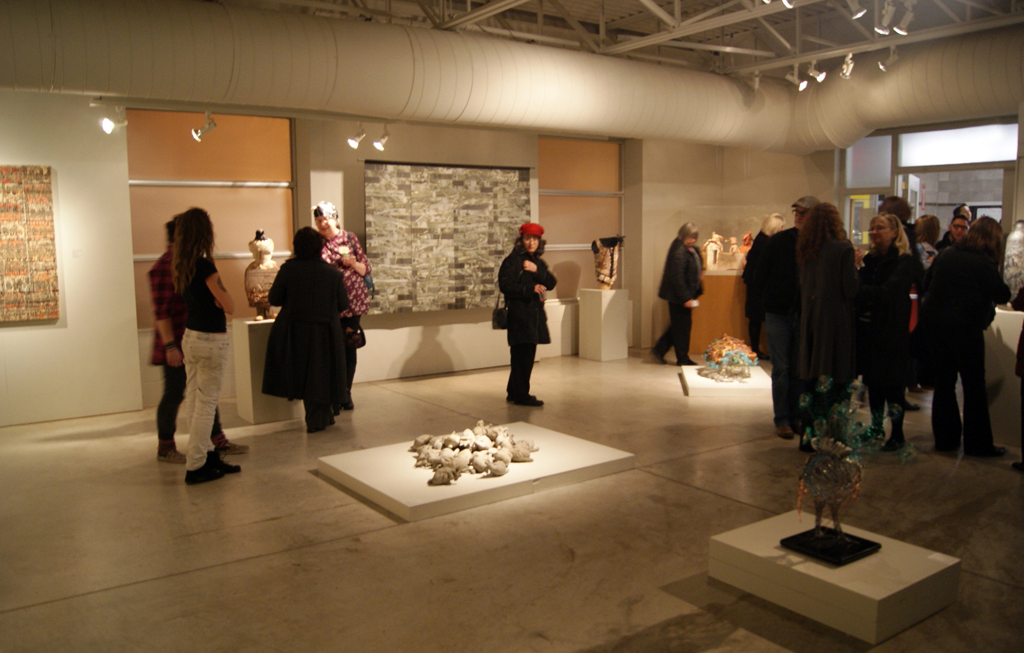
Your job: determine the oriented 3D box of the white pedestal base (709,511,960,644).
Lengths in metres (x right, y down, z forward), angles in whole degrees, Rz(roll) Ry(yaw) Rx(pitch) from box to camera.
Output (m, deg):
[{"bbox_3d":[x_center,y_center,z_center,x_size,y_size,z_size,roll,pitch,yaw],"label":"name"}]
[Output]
[{"bbox_3d":[1.349,1.025,3.256,0.616,0.174,0.761,-5,7,-35],"label":"white pedestal base"}]

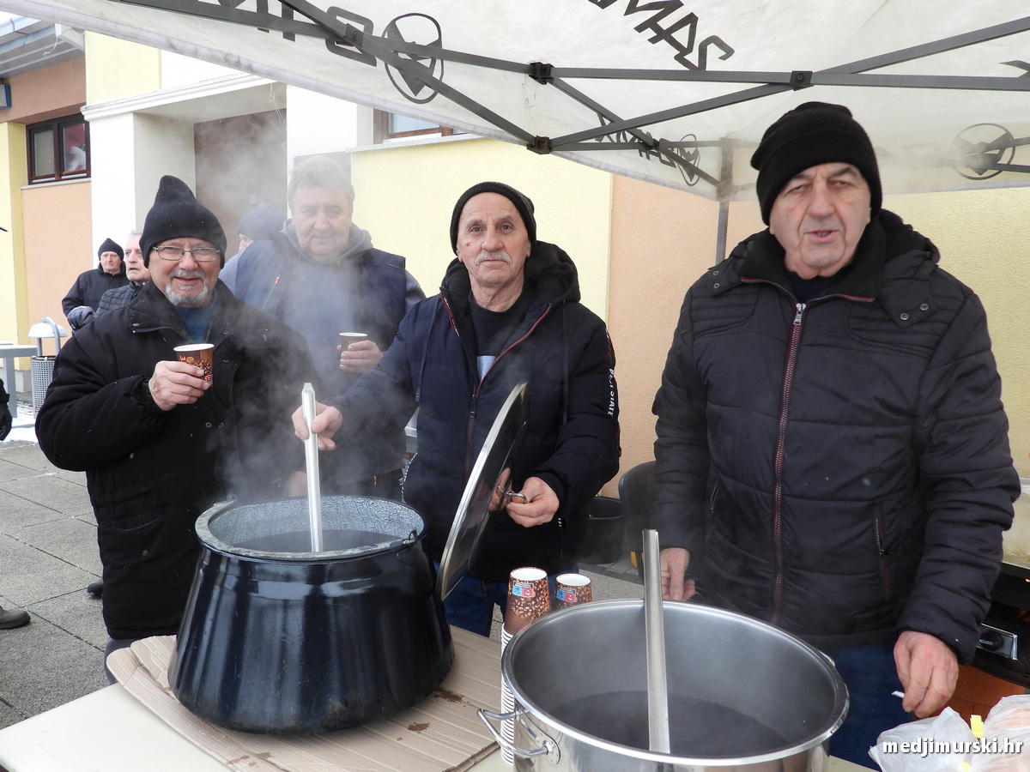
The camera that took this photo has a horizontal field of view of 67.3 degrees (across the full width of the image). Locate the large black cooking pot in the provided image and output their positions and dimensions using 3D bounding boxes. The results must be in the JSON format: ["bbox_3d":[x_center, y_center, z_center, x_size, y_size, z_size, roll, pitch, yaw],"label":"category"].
[{"bbox_3d":[-0.344,0.375,1.336,0.475,0.288,0.475,1,6,0],"label":"large black cooking pot"}]

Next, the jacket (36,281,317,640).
[{"bbox_3d":[-0.739,0.159,1.740,0.630,0.775,0.450,-2,7,-30],"label":"jacket"}]

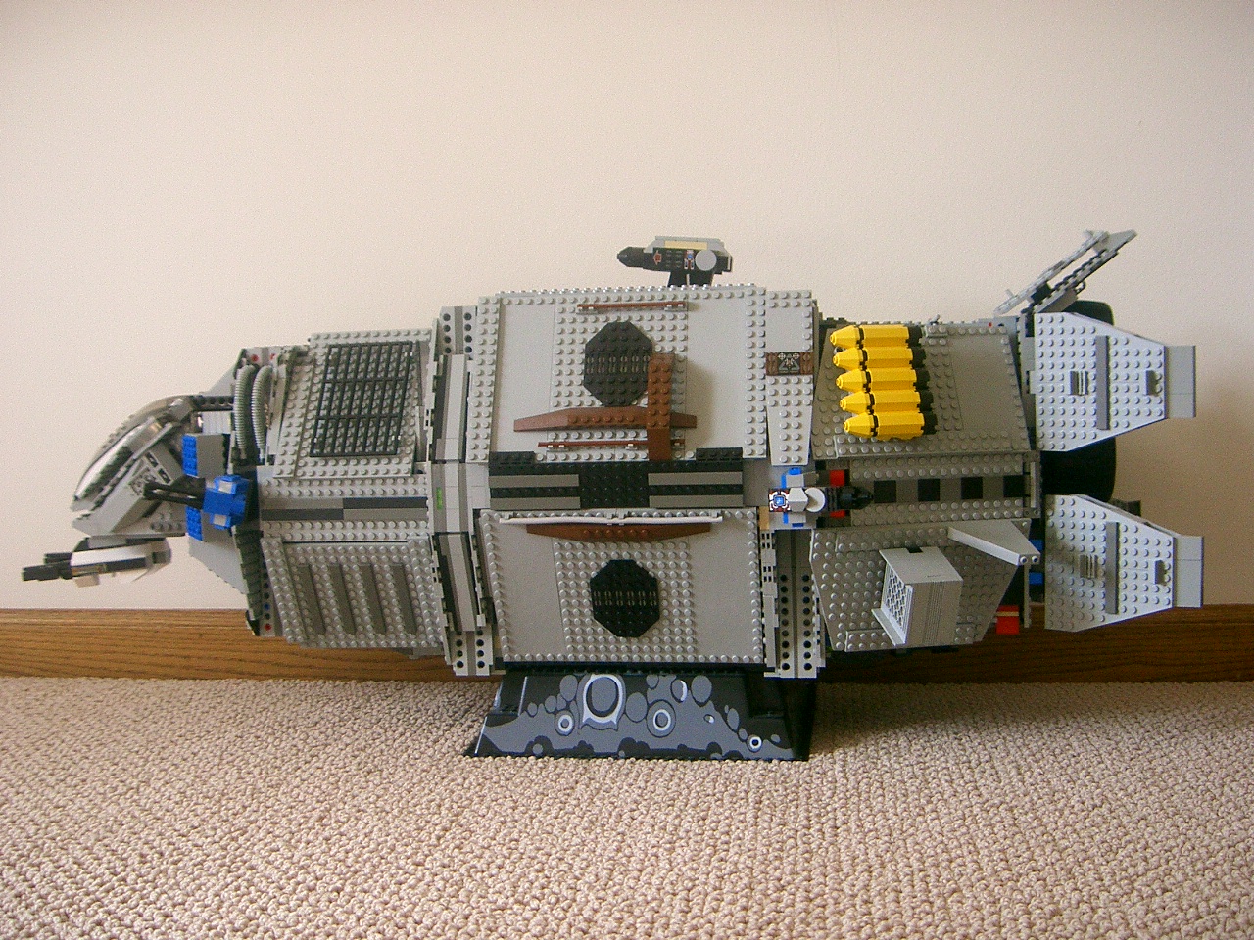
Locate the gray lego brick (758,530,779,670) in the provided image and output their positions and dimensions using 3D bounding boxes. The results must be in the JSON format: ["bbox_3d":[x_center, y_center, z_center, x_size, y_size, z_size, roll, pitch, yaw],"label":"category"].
[{"bbox_3d":[0.101,0.091,0.996,0.011,0.113,0.011,-1,28,9],"label":"gray lego brick"}]

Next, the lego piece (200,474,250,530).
[{"bbox_3d":[-0.290,0.024,1.022,0.025,0.036,0.024,9,5,8],"label":"lego piece"}]

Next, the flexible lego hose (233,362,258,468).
[{"bbox_3d":[-0.290,-0.043,1.073,0.009,0.077,0.021,0,-13,9],"label":"flexible lego hose"}]

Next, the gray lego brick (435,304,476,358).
[{"bbox_3d":[-0.124,-0.102,1.038,0.026,0.037,0.010,0,4,9],"label":"gray lego brick"}]

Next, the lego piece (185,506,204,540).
[{"bbox_3d":[-0.335,0.039,1.095,0.007,0.029,0.030,-4,5,-34],"label":"lego piece"}]

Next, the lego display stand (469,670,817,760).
[{"bbox_3d":[0.022,0.173,1.160,0.256,0.059,0.250,0,4,8],"label":"lego display stand"}]

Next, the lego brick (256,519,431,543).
[{"bbox_3d":[-0.209,0.046,1.048,0.129,0.017,0.006,0,4,9],"label":"lego brick"}]

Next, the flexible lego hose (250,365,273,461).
[{"bbox_3d":[-0.276,-0.043,1.069,0.009,0.075,0.022,0,-13,9],"label":"flexible lego hose"}]

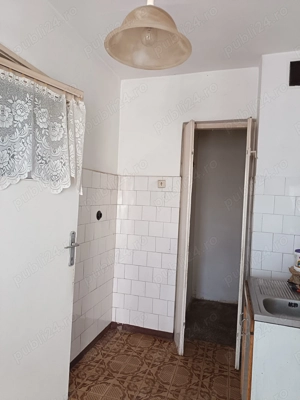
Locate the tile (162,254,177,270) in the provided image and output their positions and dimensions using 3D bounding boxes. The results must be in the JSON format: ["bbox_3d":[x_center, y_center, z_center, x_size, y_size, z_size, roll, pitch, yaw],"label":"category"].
[{"bbox_3d":[0.193,0.607,2.721,0.150,0.150,0.010,2,0,16],"label":"tile"}]

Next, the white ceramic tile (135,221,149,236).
[{"bbox_3d":[-0.084,0.282,2.769,0.150,0.150,0.010,2,0,17],"label":"white ceramic tile"}]

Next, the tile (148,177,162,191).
[{"bbox_3d":[0.059,-0.159,2.772,0.150,0.150,0.010,2,0,16],"label":"tile"}]

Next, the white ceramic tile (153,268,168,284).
[{"bbox_3d":[0.100,0.740,2.704,0.150,0.150,0.010,3,1,17],"label":"white ceramic tile"}]

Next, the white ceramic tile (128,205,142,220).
[{"bbox_3d":[-0.144,0.132,2.777,0.150,0.150,0.010,2,0,17],"label":"white ceramic tile"}]

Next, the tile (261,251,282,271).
[{"bbox_3d":[0.968,0.486,2.207,0.150,0.150,0.010,3,1,17],"label":"tile"}]

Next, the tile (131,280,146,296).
[{"bbox_3d":[-0.116,0.881,2.772,0.150,0.150,0.010,2,0,17],"label":"tile"}]

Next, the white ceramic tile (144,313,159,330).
[{"bbox_3d":[0.011,1.187,2.732,0.150,0.150,0.010,3,1,17],"label":"white ceramic tile"}]

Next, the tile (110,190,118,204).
[{"bbox_3d":[-0.359,-0.026,2.762,0.010,0.150,0.148,2,0,17],"label":"tile"}]

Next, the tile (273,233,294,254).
[{"bbox_3d":[1.053,0.344,2.182,0.150,0.150,0.010,2,0,17],"label":"tile"}]

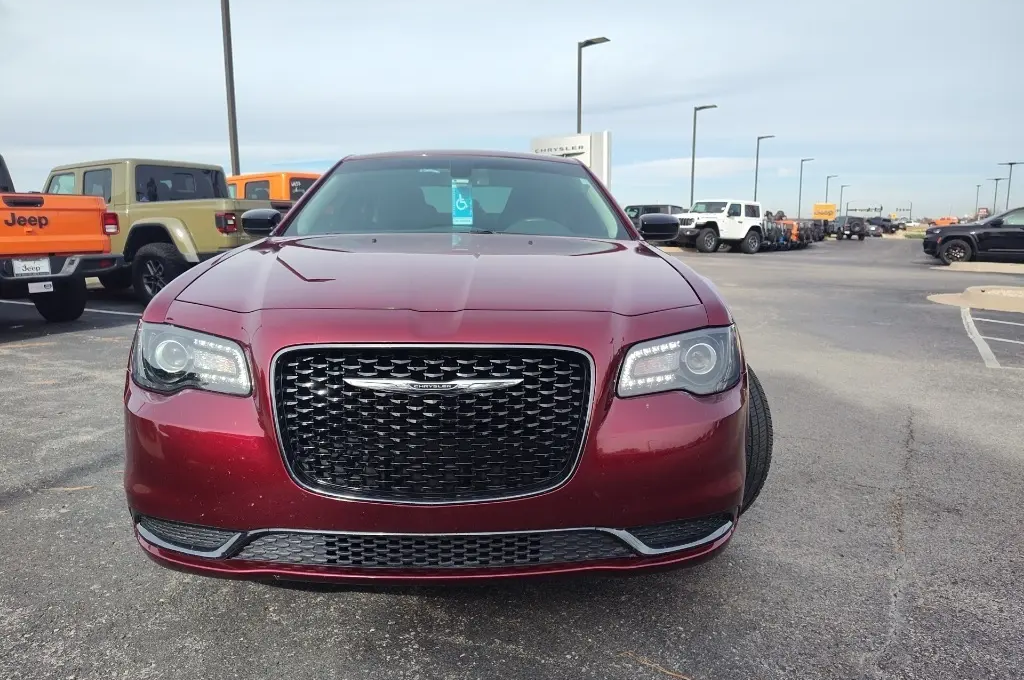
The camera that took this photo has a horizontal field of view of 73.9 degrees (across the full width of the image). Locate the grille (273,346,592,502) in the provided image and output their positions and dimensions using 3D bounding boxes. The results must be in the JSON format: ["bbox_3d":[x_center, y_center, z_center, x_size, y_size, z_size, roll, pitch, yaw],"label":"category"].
[{"bbox_3d":[-0.191,0.211,1.698,0.785,0.400,0.130,0,10,-2],"label":"grille"}]

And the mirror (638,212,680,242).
[{"bbox_3d":[0.719,-0.554,3.344,0.215,0.145,0.140,0,10,-2],"label":"mirror"}]

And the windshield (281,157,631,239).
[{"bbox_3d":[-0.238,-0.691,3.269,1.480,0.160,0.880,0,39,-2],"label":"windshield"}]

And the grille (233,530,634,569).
[{"bbox_3d":[-0.193,0.506,1.714,1.000,0.100,0.110,0,10,-2],"label":"grille"}]

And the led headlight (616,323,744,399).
[{"bbox_3d":[0.465,0.058,1.869,0.420,0.175,0.300,0,10,-2],"label":"led headlight"}]

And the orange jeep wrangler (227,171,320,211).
[{"bbox_3d":[-4.269,-2.038,12.374,5.450,1.870,1.880,5,11,26],"label":"orange jeep wrangler"}]

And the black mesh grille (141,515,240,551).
[{"bbox_3d":[-0.845,0.492,1.777,0.380,0.100,0.110,4,11,20],"label":"black mesh grille"}]

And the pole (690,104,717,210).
[{"bbox_3d":[13.087,-11.504,46.896,1.455,8.593,0.400,6,11,29],"label":"pole"}]

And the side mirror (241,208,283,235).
[{"bbox_3d":[-1.200,-0.565,3.281,0.215,0.140,0.140,0,10,-2],"label":"side mirror"}]

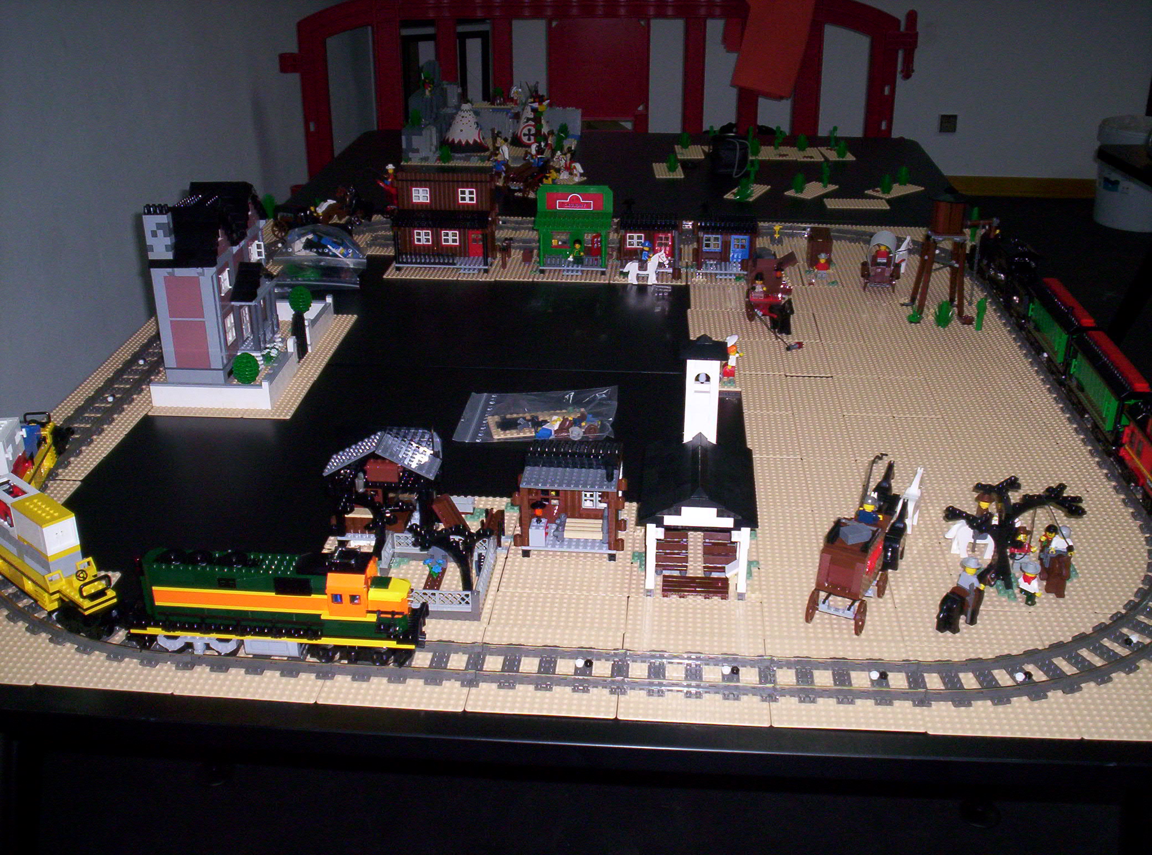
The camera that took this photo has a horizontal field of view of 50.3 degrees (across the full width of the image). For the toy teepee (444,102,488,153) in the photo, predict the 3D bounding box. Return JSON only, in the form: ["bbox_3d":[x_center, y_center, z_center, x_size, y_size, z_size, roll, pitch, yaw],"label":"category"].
[{"bbox_3d":[-0.262,-0.711,2.915,0.106,0.108,0.106,0,25,0],"label":"toy teepee"}]

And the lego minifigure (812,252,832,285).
[{"bbox_3d":[0.413,-0.269,2.058,0.026,0.043,0.017,2,25,4],"label":"lego minifigure"}]

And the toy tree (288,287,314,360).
[{"bbox_3d":[-0.401,-0.152,1.790,0.035,0.115,0.034,2,25,4],"label":"toy tree"}]

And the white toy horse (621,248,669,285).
[{"bbox_3d":[0.117,-0.265,2.033,0.075,0.057,0.018,2,25,4],"label":"white toy horse"}]

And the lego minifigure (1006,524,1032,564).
[{"bbox_3d":[0.444,0.120,1.222,0.026,0.043,0.017,0,25,-1],"label":"lego minifigure"}]

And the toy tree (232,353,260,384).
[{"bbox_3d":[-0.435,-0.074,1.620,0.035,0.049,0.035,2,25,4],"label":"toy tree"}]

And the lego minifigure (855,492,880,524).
[{"bbox_3d":[0.282,0.080,1.175,0.026,0.036,0.021,12,28,25],"label":"lego minifigure"}]

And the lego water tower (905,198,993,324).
[{"bbox_3d":[0.575,-0.267,1.892,0.108,0.188,0.080,2,25,4],"label":"lego water tower"}]

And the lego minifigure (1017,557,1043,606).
[{"bbox_3d":[0.432,0.146,1.165,0.026,0.043,0.018,16,30,31],"label":"lego minifigure"}]

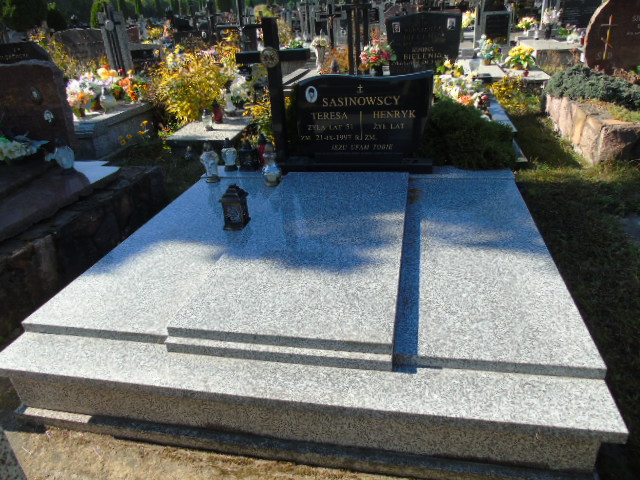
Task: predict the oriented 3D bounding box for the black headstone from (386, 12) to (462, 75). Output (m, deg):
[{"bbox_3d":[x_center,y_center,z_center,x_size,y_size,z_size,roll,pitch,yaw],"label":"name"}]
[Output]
[{"bbox_3d":[1.171,-2.159,5.226,0.810,0.800,0.170,2,28,12],"label":"black headstone"}]

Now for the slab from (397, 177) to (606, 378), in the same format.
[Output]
[{"bbox_3d":[0.745,0.019,2.262,0.663,0.051,1.720,2,28,12],"label":"slab"}]

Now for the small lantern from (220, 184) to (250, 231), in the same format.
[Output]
[{"bbox_3d":[-0.446,-0.185,2.412,0.120,0.220,0.120,2,28,12],"label":"small lantern"}]

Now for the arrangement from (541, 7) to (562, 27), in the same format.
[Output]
[{"bbox_3d":[4.725,-4.552,9.434,0.365,0.371,0.347,2,28,12],"label":"arrangement"}]

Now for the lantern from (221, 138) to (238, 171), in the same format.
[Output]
[{"bbox_3d":[-0.644,-0.618,3.304,0.115,0.208,0.115,2,28,12],"label":"lantern"}]

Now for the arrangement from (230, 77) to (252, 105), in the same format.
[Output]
[{"bbox_3d":[-0.884,-1.672,5.205,0.228,0.308,0.216,2,28,12],"label":"arrangement"}]

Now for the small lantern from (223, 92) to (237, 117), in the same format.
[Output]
[{"bbox_3d":[-1.111,-1.690,5.675,0.155,0.280,0.155,2,28,12],"label":"small lantern"}]

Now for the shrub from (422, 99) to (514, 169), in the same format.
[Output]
[{"bbox_3d":[1.126,-0.806,3.563,0.720,0.600,0.680,2,28,12],"label":"shrub"}]

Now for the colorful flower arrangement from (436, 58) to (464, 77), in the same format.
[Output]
[{"bbox_3d":[1.479,-1.946,5.168,0.310,0.220,0.280,2,28,12],"label":"colorful flower arrangement"}]

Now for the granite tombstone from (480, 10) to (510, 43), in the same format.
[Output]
[{"bbox_3d":[3.213,-3.920,8.455,0.540,0.600,0.120,2,28,12],"label":"granite tombstone"}]

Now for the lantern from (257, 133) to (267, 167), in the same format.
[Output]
[{"bbox_3d":[-0.411,-0.631,3.363,0.085,0.280,0.085,2,28,12],"label":"lantern"}]

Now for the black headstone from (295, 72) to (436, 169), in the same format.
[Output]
[{"bbox_3d":[0.295,-0.793,3.168,0.936,0.653,0.203,2,28,12],"label":"black headstone"}]

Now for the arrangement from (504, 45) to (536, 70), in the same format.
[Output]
[{"bbox_3d":[2.698,-2.456,6.219,0.400,0.340,0.390,2,28,12],"label":"arrangement"}]

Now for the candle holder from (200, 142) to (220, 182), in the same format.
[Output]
[{"bbox_3d":[-0.750,-0.534,3.169,0.135,0.285,0.135,2,28,12],"label":"candle holder"}]

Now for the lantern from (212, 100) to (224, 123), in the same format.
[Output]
[{"bbox_3d":[-1.170,-1.507,5.381,0.135,0.245,0.135,2,28,12],"label":"lantern"}]

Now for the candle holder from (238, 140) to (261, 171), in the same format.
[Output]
[{"bbox_3d":[-0.491,-0.602,3.253,0.130,0.200,0.130,2,28,12],"label":"candle holder"}]

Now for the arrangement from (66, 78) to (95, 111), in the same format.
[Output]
[{"bbox_3d":[-2.889,-1.737,5.575,0.334,0.384,0.318,2,28,12],"label":"arrangement"}]

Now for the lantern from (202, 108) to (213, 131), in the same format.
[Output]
[{"bbox_3d":[-1.114,-1.187,4.534,0.090,0.215,0.090,2,28,12],"label":"lantern"}]

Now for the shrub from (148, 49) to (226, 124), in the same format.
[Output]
[{"bbox_3d":[-1.619,-1.911,5.827,0.900,0.920,0.820,2,28,12],"label":"shrub"}]

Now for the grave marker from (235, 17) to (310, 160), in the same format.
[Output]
[{"bbox_3d":[-0.267,-0.921,2.928,0.479,0.877,0.080,2,28,12],"label":"grave marker"}]

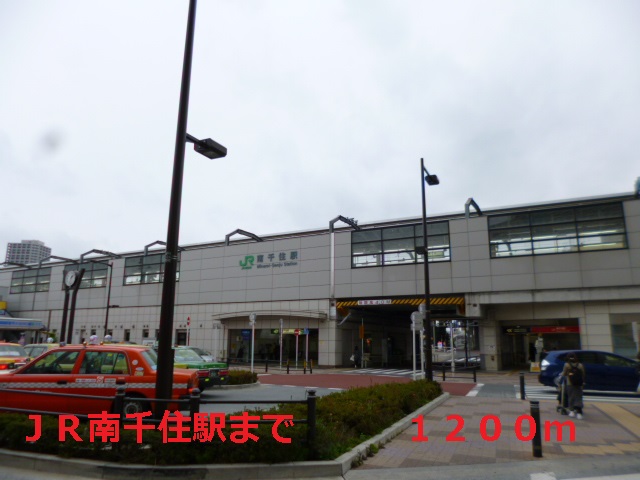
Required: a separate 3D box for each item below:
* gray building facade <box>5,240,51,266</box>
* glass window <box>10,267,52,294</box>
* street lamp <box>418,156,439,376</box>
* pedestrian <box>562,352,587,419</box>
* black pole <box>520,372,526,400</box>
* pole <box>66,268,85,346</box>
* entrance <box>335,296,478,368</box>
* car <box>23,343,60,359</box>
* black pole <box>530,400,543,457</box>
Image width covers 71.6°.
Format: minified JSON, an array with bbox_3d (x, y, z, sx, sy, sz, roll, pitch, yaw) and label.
[{"bbox_3d":[-304.771,51.831,454.502,30.000,104.261,24.000,-3,-14,14],"label":"gray building facade"},{"bbox_3d":[-32.471,4.654,49.850,6.607,2.603,0.200,-5,-14,24],"label":"glass window"},{"bbox_3d":[4.429,1.253,18.070,0.450,9.162,1.870,-6,-15,27],"label":"street lamp"},{"bbox_3d":[6.086,3.457,10.690,0.500,1.530,0.420,-1,-13,5],"label":"pedestrian"},{"bbox_3d":[6.319,4.584,13.882,0.140,0.800,0.140,1,-13,0],"label":"black pole"},{"bbox_3d":[-12.831,4.179,23.129,0.450,5.450,0.270,1,-13,0],"label":"pole"},{"bbox_3d":[6.115,6.734,32.391,10.023,5.068,2.500,-5,-14,24],"label":"entrance"},{"bbox_3d":[-11.289,5.124,18.493,4.650,1.520,1.690,1,-13,-2],"label":"car"},{"bbox_3d":[3.471,3.011,7.134,0.127,0.810,0.127,1,-13,0],"label":"black pole"}]

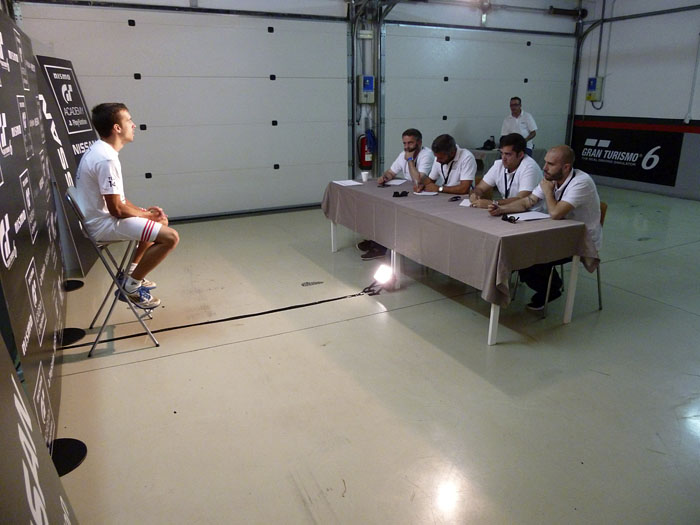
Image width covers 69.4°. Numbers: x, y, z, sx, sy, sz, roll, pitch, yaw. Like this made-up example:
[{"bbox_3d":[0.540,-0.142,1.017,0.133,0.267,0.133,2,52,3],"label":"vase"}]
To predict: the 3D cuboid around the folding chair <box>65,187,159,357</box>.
[{"bbox_3d":[-1.584,0.026,3.365,0.450,1.030,0.500,-9,20,-24],"label":"folding chair"}]

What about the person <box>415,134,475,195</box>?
[{"bbox_3d":[0.920,-0.598,4.951,0.840,1.220,0.580,-11,21,-30],"label":"person"}]

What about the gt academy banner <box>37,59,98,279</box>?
[{"bbox_3d":[-2.847,-1.089,5.274,0.060,2.030,1.880,-14,20,-7],"label":"gt academy banner"}]

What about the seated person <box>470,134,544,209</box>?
[{"bbox_3d":[1.338,-0.450,4.438,0.850,1.310,0.580,-9,20,-25],"label":"seated person"}]

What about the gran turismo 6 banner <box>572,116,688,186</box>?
[{"bbox_3d":[4.785,-2.033,8.993,0.030,1.044,2.206,-9,20,-24],"label":"gran turismo 6 banner"}]

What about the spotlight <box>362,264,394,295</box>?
[{"bbox_3d":[0.240,0.134,4.293,0.200,0.235,0.210,-11,21,-29],"label":"spotlight"}]

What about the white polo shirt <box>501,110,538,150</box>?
[{"bbox_3d":[2.568,-2.039,7.750,0.540,0.640,0.300,10,21,28],"label":"white polo shirt"}]

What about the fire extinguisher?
[{"bbox_3d":[0.232,-1.668,7.622,0.200,0.520,0.180,-9,20,-24],"label":"fire extinguisher"}]

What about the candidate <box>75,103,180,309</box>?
[{"bbox_3d":[-1.481,-0.343,3.404,0.660,1.390,0.480,-8,20,-23],"label":"candidate"}]

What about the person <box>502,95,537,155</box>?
[{"bbox_3d":[2.569,-1.744,7.848,0.550,1.610,0.360,10,21,28],"label":"person"}]

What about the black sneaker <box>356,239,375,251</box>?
[{"bbox_3d":[0.229,-0.200,5.563,0.290,0.120,0.110,-10,21,-27],"label":"black sneaker"}]

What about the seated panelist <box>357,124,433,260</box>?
[{"bbox_3d":[0.550,-0.749,5.374,0.950,1.290,0.550,-13,22,-33],"label":"seated panelist"}]

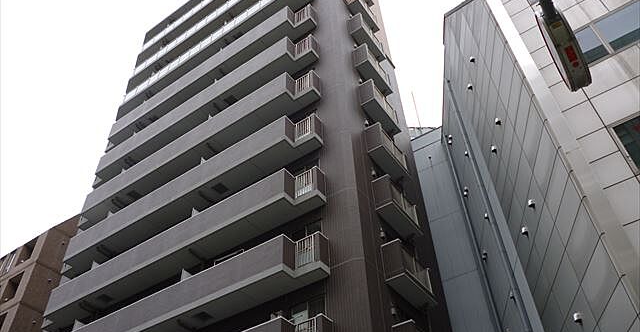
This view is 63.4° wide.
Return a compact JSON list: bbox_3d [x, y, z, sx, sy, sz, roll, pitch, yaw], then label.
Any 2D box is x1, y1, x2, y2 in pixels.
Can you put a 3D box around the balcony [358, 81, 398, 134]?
[{"bbox_3d":[2.743,-2.556,23.566,0.675,1.341,2.372,-27,-49,23],"label":"balcony"}]

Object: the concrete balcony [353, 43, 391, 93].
[{"bbox_3d":[2.646,-4.640,25.581,0.675,1.341,2.372,-27,-49,23],"label":"concrete balcony"}]

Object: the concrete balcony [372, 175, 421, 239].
[{"bbox_3d":[2.936,1.610,19.537,0.675,1.341,2.372,-27,-49,23],"label":"concrete balcony"}]

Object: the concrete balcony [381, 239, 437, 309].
[{"bbox_3d":[3.033,3.694,17.522,0.675,1.341,2.372,-27,-49,23],"label":"concrete balcony"}]

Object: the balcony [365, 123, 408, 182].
[{"bbox_3d":[2.840,-0.473,21.551,0.675,1.341,2.372,-27,-49,23],"label":"balcony"}]

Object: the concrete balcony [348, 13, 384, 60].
[{"bbox_3d":[2.549,-6.723,27.596,0.675,1.341,2.372,-27,-49,23],"label":"concrete balcony"}]

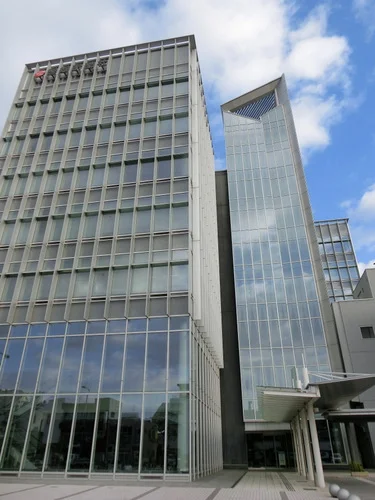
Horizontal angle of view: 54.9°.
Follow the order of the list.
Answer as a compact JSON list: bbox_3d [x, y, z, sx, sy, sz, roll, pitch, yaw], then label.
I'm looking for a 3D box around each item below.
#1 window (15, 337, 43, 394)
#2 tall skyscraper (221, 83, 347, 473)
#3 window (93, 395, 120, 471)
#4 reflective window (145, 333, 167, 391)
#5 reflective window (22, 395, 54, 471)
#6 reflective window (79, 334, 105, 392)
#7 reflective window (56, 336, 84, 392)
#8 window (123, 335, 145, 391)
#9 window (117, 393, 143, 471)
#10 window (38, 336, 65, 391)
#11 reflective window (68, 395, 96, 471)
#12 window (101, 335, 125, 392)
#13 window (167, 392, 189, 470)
[{"bbox_3d":[-8.744,6.401,20.136,1.160,3.088,0.100,-4,-29,8],"label":"window"},{"bbox_3d":[8.497,-0.922,37.677,7.980,40.560,7.800,-4,-29,8],"label":"tall skyscraper"},{"bbox_3d":[-4.006,9.083,18.028,1.125,3.456,0.100,-4,-29,8],"label":"window"},{"bbox_3d":[-1.637,5.861,19.119,1.160,3.088,0.100,-4,-29,8],"label":"reflective window"},{"bbox_3d":[-7.563,9.257,18.382,1.160,3.482,0.100,-4,-29,8],"label":"reflective window"},{"bbox_3d":[-5.192,6.222,19.785,1.125,3.050,0.100,-4,-29,8],"label":"reflective window"},{"bbox_3d":[-6.386,6.313,19.962,1.125,3.050,0.100,-4,-29,8],"label":"reflective window"},{"bbox_3d":[-2.822,5.951,19.288,1.160,3.088,0.100,-4,-29,8],"label":"window"},{"bbox_3d":[-2.825,8.897,17.703,1.160,3.482,0.100,-4,-29,8],"label":"window"},{"bbox_3d":[-7.580,6.404,20.138,1.125,3.050,0.100,-4,-29,8],"label":"window"},{"bbox_3d":[-5.200,9.175,18.204,1.125,3.456,0.100,-4,-29,8],"label":"reflective window"},{"bbox_3d":[-4.006,6.041,19.458,1.160,3.088,0.100,-4,-29,8],"label":"window"},{"bbox_3d":[-0.455,8.716,17.364,1.160,3.482,0.100,-4,-29,8],"label":"window"}]

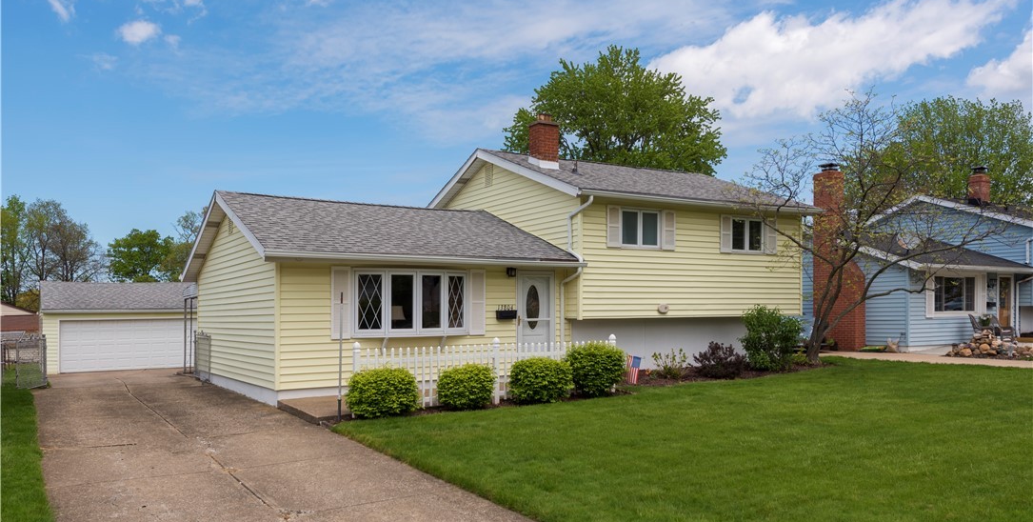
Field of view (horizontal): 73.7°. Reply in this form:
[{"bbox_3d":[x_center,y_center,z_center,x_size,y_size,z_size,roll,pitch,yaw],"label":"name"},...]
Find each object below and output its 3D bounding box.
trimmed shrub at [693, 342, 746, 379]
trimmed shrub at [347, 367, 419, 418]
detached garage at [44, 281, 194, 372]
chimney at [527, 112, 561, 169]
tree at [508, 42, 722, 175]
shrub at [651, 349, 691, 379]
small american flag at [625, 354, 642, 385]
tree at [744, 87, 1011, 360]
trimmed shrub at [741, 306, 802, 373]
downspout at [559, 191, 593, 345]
[{"bbox_3d":[4.762,2.310,16.100,1.240,0.840,1.120,2,-4,-33],"label":"trimmed shrub"},{"bbox_3d":[-2.129,2.100,11.000,1.140,0.820,1.100,0,-3,0],"label":"trimmed shrub"},{"bbox_3d":[-17.500,2.830,31.500,6.800,3.850,6.800,2,-4,-33],"label":"detached garage"},{"bbox_3d":[0.683,-2.946,17.050,0.600,1.380,0.550,2,-4,-33],"label":"chimney"},{"bbox_3d":[4.983,-3.300,35.000,11.400,15.200,11.000,2,-4,-33],"label":"tree"},{"bbox_3d":[3.537,2.320,15.700,0.900,0.720,0.850,0,-3,0],"label":"shrub"},{"bbox_3d":[2.508,2.334,14.750,0.350,0.640,0.120,2,-4,-33],"label":"small american flag"},{"bbox_3d":[9.562,-0.903,18.400,7.000,7.300,6.300,2,-4,-33],"label":"tree"},{"bbox_3d":[6.347,1.920,17.200,1.550,1.600,1.450,2,-4,-33],"label":"trimmed shrub"},{"bbox_3d":[1.350,0.370,15.370,0.300,3.600,0.900,2,-4,-33],"label":"downspout"}]

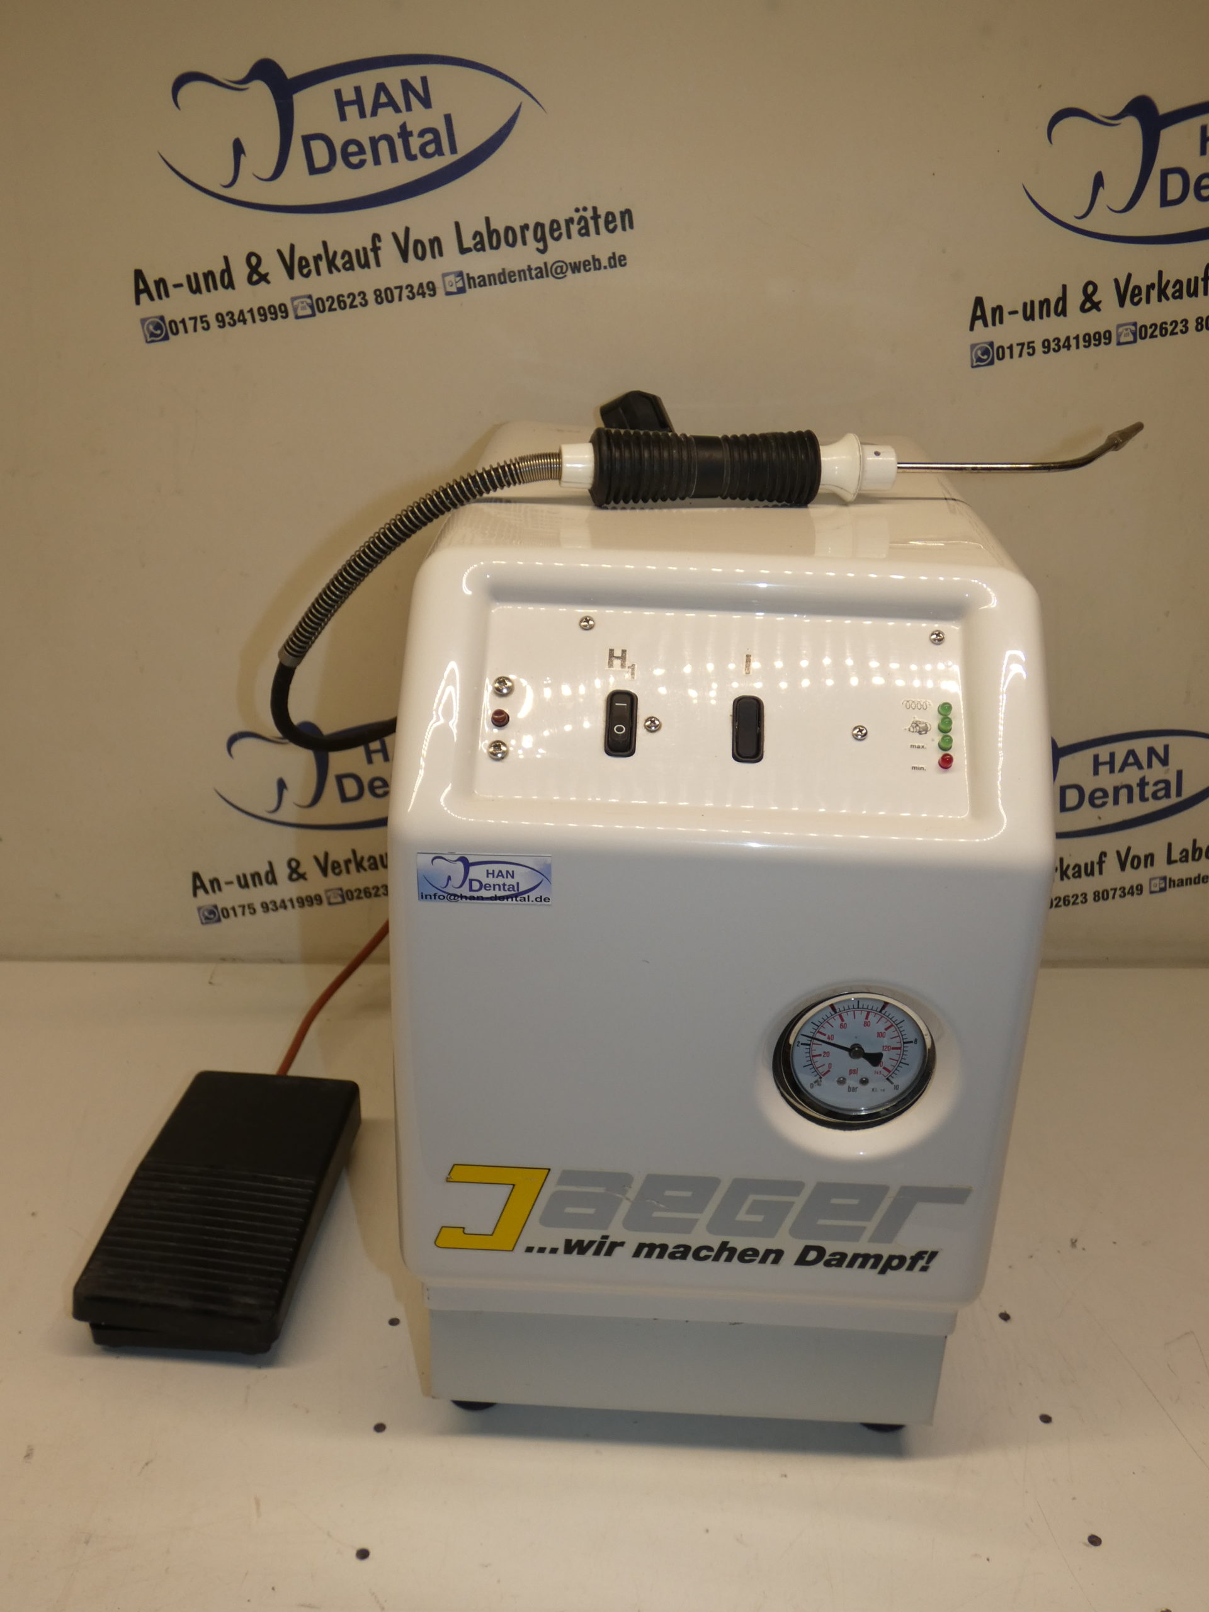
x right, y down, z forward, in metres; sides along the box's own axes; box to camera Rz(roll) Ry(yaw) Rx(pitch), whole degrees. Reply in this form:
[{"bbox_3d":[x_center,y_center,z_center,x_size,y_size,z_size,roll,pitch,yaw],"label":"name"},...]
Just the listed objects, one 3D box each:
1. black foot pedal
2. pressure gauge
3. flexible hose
[{"bbox_3d":[-0.207,0.216,0.802,0.102,0.036,0.187,3,24,4],"label":"black foot pedal"},{"bbox_3d":[0.100,0.099,0.585,0.064,0.064,0.030,2,23,2],"label":"pressure gauge"},{"bbox_3d":[-0.090,-0.098,0.698,0.142,0.152,0.085,2,23,2],"label":"flexible hose"}]

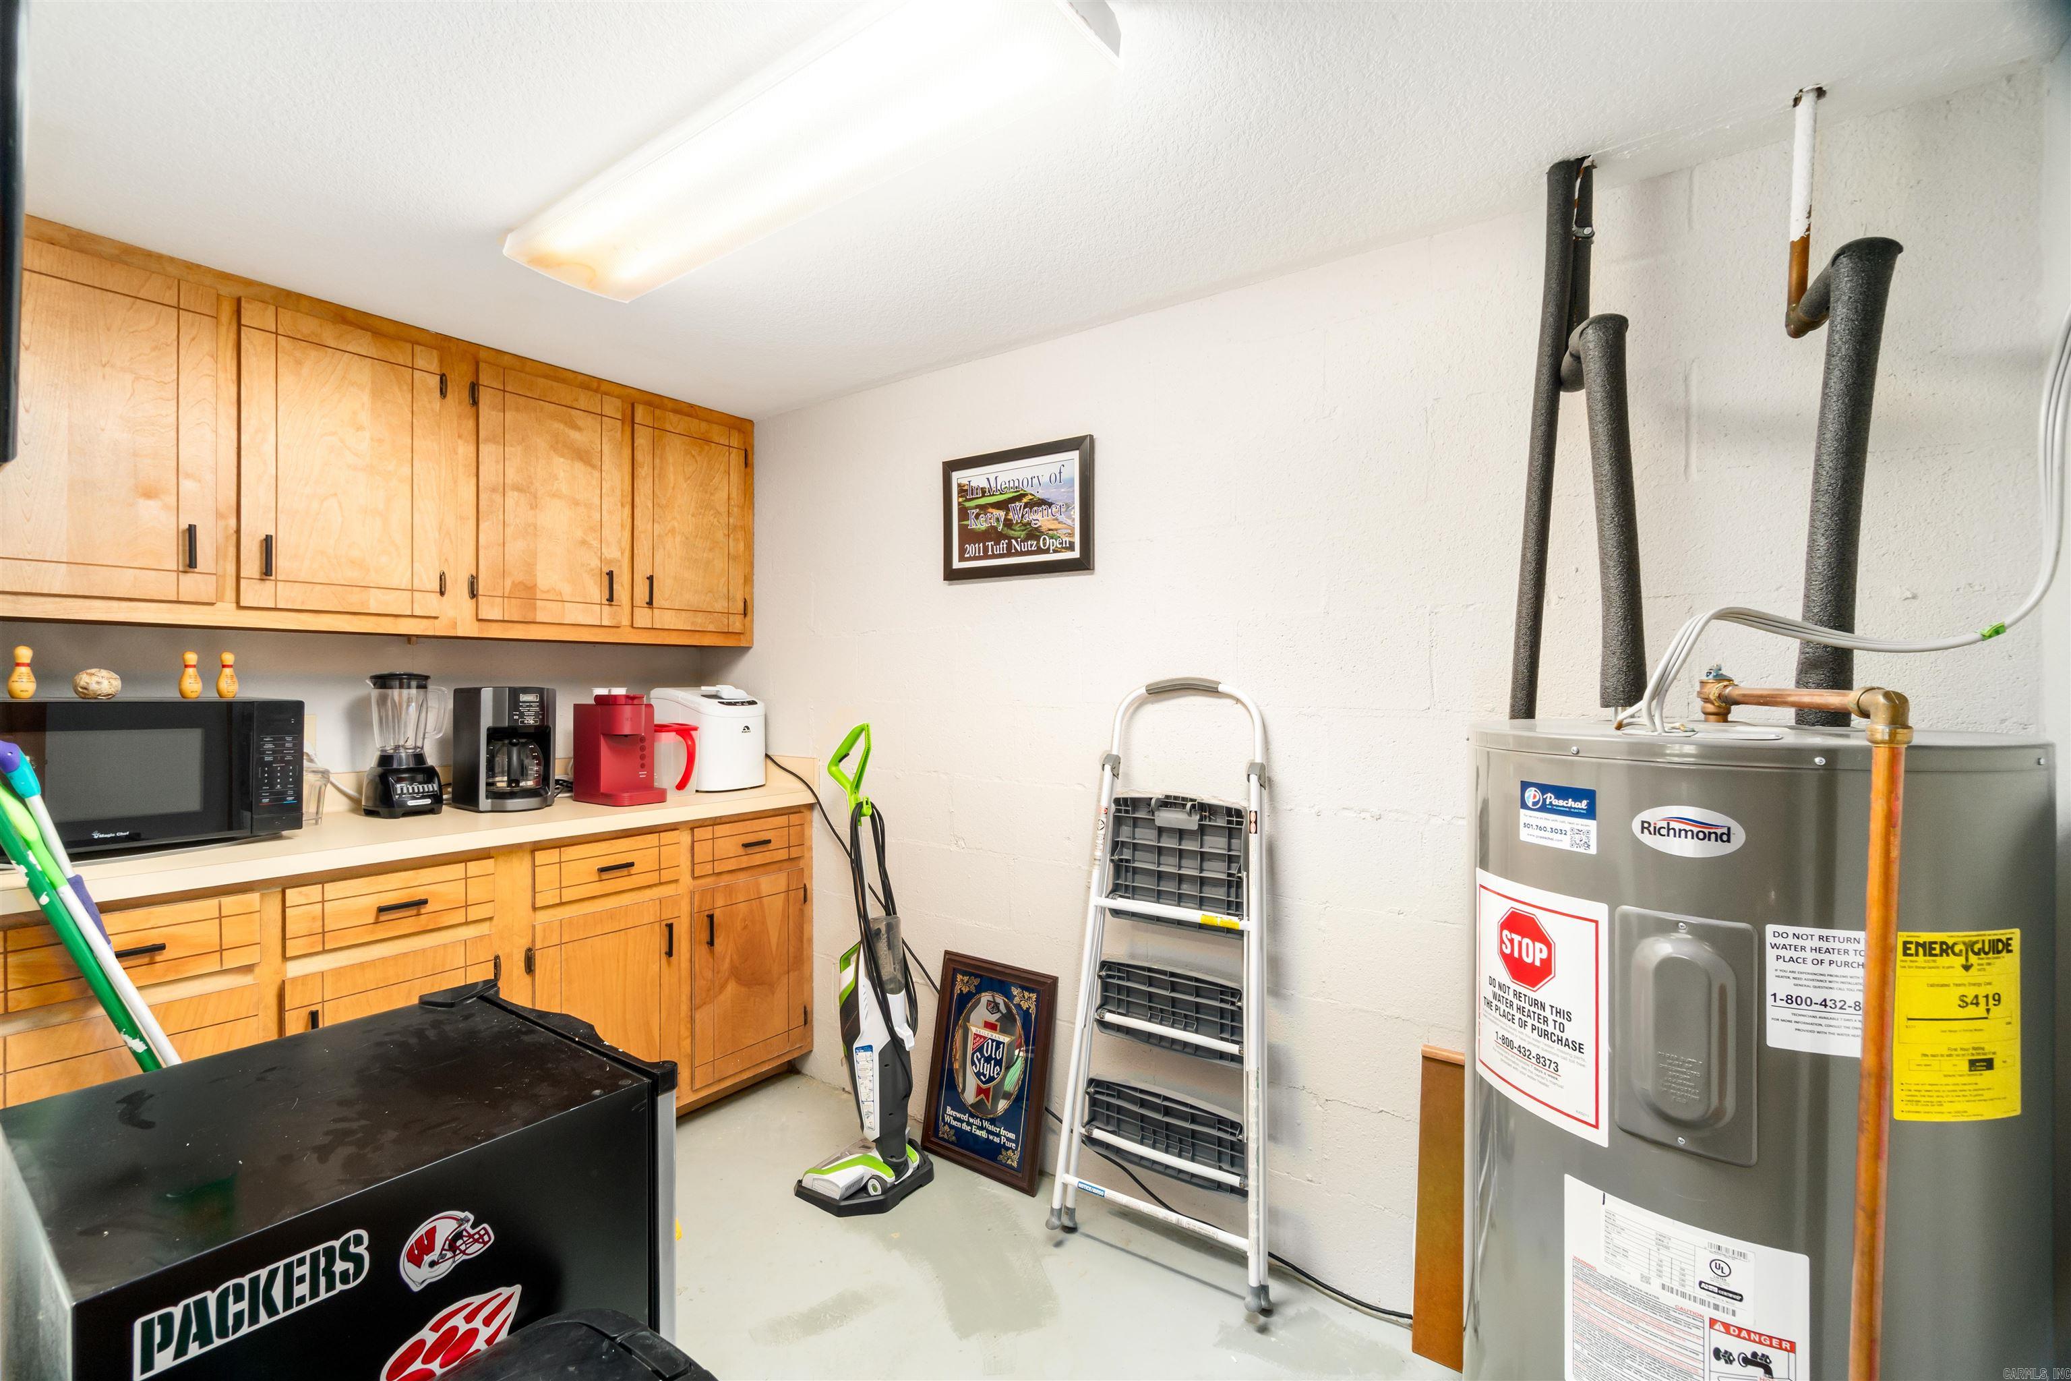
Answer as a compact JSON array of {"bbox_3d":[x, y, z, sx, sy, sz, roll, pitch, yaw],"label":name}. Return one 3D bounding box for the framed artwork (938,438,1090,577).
[{"bbox_3d":[-0.060,-0.480,2.326,0.500,0.340,0.022,1,1,36],"label":"framed artwork"}]

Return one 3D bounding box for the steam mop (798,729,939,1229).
[{"bbox_3d":[-0.433,0.679,2.267,0.320,1.183,0.335,1,1,36],"label":"steam mop"}]

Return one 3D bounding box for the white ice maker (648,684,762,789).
[{"bbox_3d":[-1.126,0.168,2.971,0.310,0.333,0.237,1,1,36],"label":"white ice maker"}]

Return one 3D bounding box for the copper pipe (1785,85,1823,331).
[{"bbox_3d":[1.166,-0.722,1.314,0.030,0.370,0.032,1,1,36],"label":"copper pipe"}]

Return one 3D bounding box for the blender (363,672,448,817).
[{"bbox_3d":[-1.689,0.142,2.327,0.170,0.375,0.187,1,1,28],"label":"blender"}]

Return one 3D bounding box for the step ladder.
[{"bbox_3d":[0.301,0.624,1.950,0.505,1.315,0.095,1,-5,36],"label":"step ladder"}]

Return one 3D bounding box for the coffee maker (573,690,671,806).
[{"bbox_3d":[-1.244,0.173,2.599,0.250,0.325,0.163,1,1,36],"label":"coffee maker"}]

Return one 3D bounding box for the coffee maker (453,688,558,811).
[{"bbox_3d":[-1.517,0.163,2.495,0.245,0.337,0.205,1,1,36],"label":"coffee maker"}]

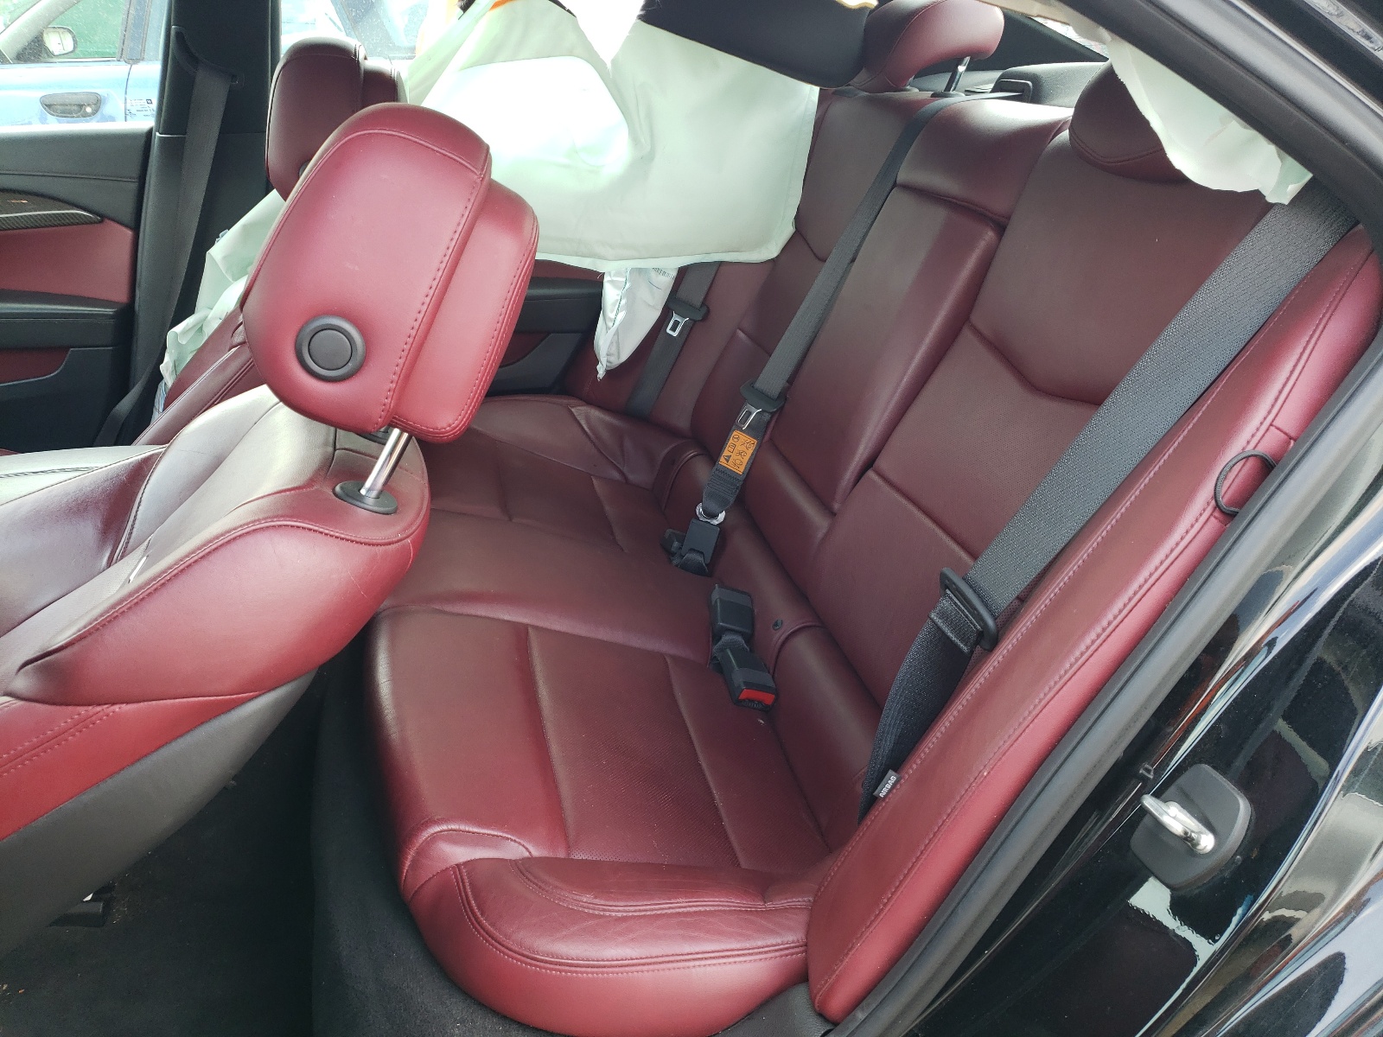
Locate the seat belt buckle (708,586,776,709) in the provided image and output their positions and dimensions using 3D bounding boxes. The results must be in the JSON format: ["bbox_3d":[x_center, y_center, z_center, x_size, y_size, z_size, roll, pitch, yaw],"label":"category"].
[{"bbox_3d":[0.056,0.144,1.165,0.050,0.042,0.160,2,45,-10],"label":"seat belt buckle"}]

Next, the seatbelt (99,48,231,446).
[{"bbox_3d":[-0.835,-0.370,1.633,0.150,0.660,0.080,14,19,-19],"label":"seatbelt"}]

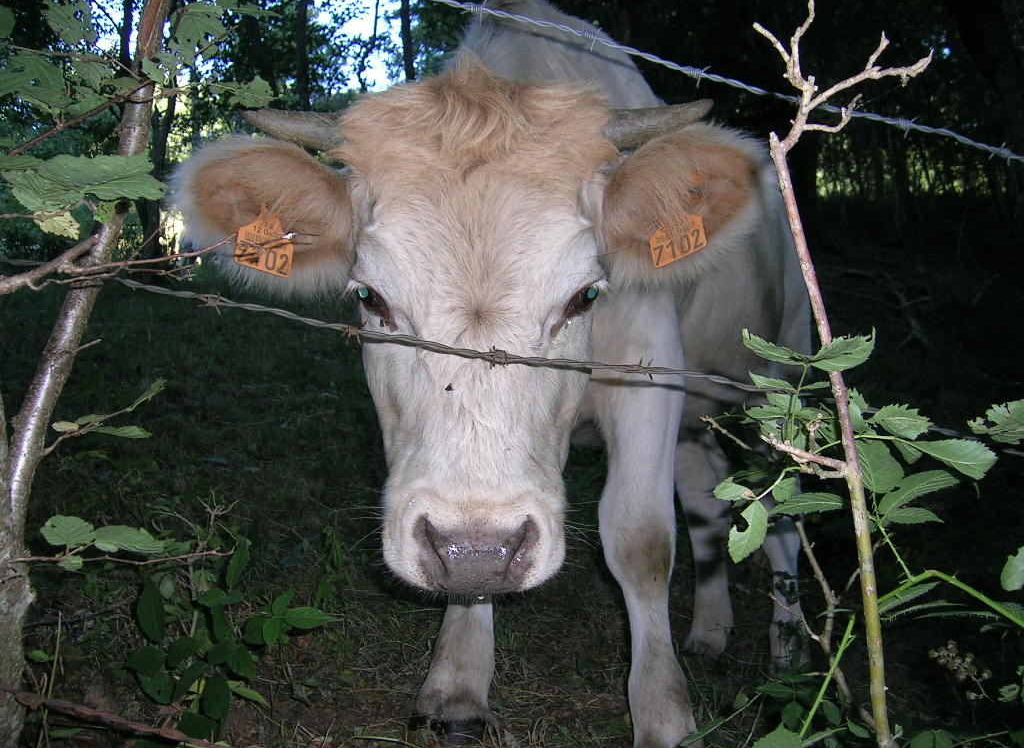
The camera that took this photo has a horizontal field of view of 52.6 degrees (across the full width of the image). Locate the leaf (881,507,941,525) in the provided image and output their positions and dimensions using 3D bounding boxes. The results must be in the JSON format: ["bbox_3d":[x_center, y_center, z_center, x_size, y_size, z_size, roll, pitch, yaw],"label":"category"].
[{"bbox_3d":[0.313,0.111,0.810,0.046,0.009,0.021,4,-31,-7],"label":"leaf"}]

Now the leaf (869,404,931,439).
[{"bbox_3d":[0.311,0.038,0.830,0.049,0.026,0.025,0,8,0],"label":"leaf"}]

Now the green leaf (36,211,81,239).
[{"bbox_3d":[-0.337,-0.111,0.770,0.033,0.021,0.018,0,8,0],"label":"green leaf"}]

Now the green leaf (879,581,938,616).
[{"bbox_3d":[0.311,0.176,0.810,0.057,0.010,0.024,-27,-30,-2],"label":"green leaf"}]

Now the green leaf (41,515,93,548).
[{"bbox_3d":[-0.356,0.126,0.830,0.043,0.025,0.027,0,8,0],"label":"green leaf"}]

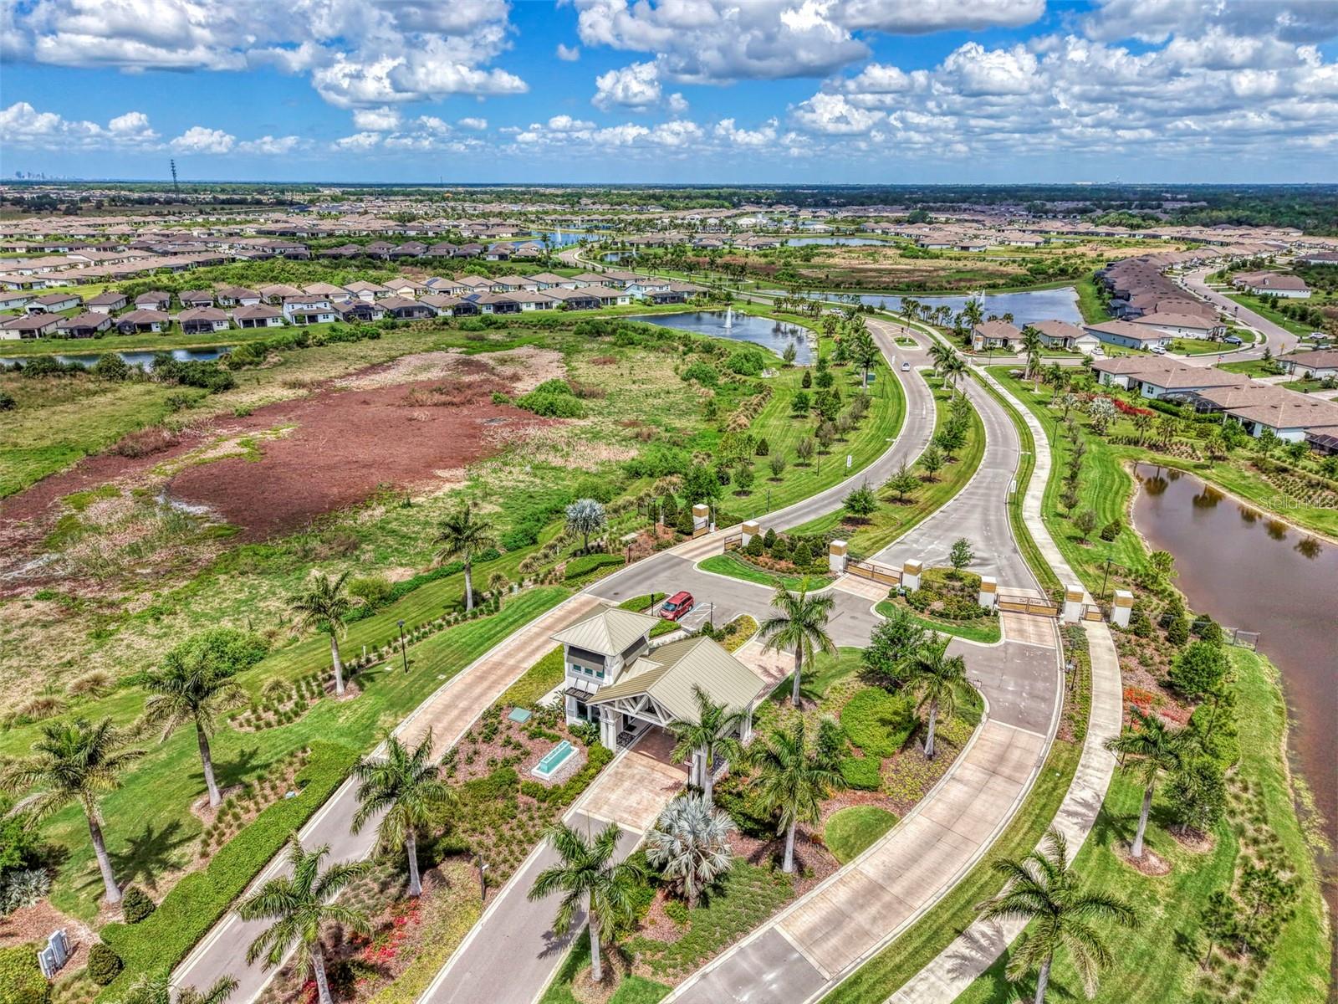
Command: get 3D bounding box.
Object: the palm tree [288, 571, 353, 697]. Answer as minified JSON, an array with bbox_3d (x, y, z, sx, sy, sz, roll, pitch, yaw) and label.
[{"bbox_3d":[-29.045,11.450,78.587,5.430,10.930,5.430,0,19,0],"label":"palm tree"}]

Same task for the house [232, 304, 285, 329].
[{"bbox_3d":[-131.281,-59.839,296.114,12.700,5.700,20.000,-11,22,-30],"label":"house"}]

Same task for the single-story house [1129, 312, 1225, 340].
[{"bbox_3d":[154.167,-53.801,281.274,21.000,5.600,12.200,18,26,41],"label":"single-story house"}]

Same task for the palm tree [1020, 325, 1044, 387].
[{"bbox_3d":[82.519,-33.368,211.632,5.400,11.800,5.400,0,19,0],"label":"palm tree"}]

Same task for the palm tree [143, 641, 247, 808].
[{"bbox_3d":[-32.191,15.868,63.985,7.100,12.110,7.100,0,19,0],"label":"palm tree"}]

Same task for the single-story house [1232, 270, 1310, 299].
[{"bbox_3d":[251.893,-91.618,389.422,20.000,6.800,32.000,6,20,17],"label":"single-story house"}]

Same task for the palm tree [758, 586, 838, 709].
[{"bbox_3d":[10.695,12.137,77.215,6.370,10.650,6.370,0,19,0],"label":"palm tree"}]

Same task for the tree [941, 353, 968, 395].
[{"bbox_3d":[57.588,-24.969,187.444,5.470,8.920,5.470,0,19,0],"label":"tree"}]

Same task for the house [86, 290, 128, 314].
[{"bbox_3d":[-197.138,-69.853,323.784,10.200,5.600,22.000,-5,20,-15],"label":"house"}]

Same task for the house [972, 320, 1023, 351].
[{"bbox_3d":[91.508,-47.480,260.467,11.500,5.600,18.000,-1,19,-4],"label":"house"}]

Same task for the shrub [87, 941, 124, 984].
[{"bbox_3d":[-32.180,26.491,53.063,1.850,2.200,1.850,0,19,0],"label":"shrub"}]

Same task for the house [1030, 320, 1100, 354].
[{"bbox_3d":[111.295,-47.241,261.153,12.600,5.700,23.500,2,19,5],"label":"house"}]

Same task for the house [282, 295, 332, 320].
[{"bbox_3d":[-117.041,-63.051,301.066,12.200,7.800,19.000,-11,22,-28],"label":"house"}]

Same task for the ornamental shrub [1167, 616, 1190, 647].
[{"bbox_3d":[50.024,12.408,90.603,2.000,2.800,2.000,0,19,0],"label":"ornamental shrub"}]

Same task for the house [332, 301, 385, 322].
[{"bbox_3d":[-98.065,-61.123,294.301,12.900,5.600,20.000,-9,21,-25],"label":"house"}]

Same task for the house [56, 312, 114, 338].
[{"bbox_3d":[-166.467,-50.847,264.255,10.300,5.600,20.000,-6,20,-17],"label":"house"}]

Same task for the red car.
[{"bbox_3d":[0.853,10.790,96.653,1.970,1.750,5.050,11,22,29],"label":"red car"}]

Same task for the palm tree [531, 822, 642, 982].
[{"bbox_3d":[-4.396,22.660,51.714,6.000,10.300,6.000,0,19,0],"label":"palm tree"}]

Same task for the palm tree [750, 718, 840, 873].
[{"bbox_3d":[8.056,19.479,60.050,5.600,10.900,5.600,0,19,0],"label":"palm tree"}]

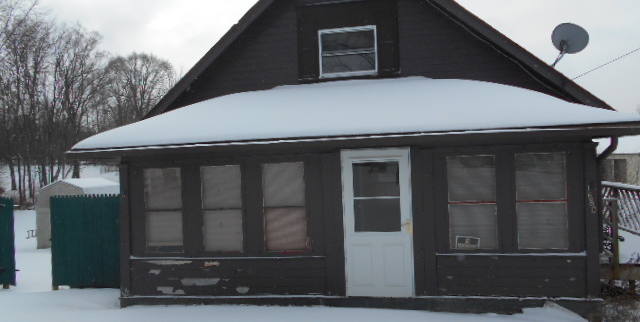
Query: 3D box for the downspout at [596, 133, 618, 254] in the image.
[{"bbox_3d":[3.619,0.480,6.052,0.120,1.530,0.500,-2,-1,9],"label":"downspout"}]

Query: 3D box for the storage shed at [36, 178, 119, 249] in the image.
[{"bbox_3d":[-7.749,1.645,15.798,2.100,2.150,1.700,-2,-1,22],"label":"storage shed"}]

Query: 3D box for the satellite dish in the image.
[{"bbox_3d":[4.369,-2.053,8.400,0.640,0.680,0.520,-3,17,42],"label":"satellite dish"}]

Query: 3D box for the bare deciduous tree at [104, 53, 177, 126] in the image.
[{"bbox_3d":[-21.086,-6.000,56.000,8.200,13.400,8.200,-2,-1,-21],"label":"bare deciduous tree"}]

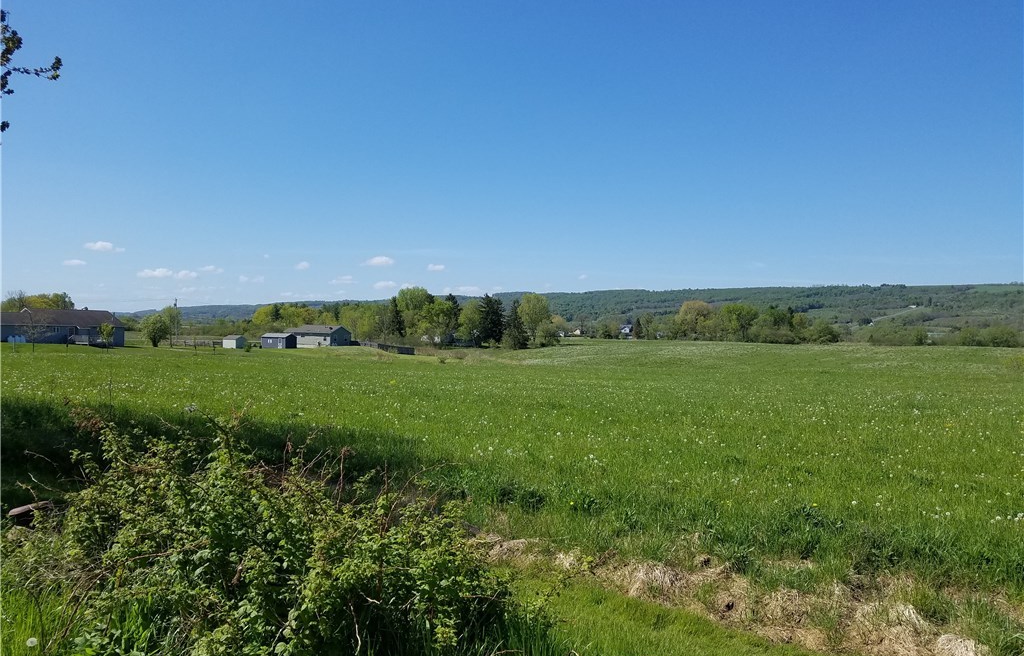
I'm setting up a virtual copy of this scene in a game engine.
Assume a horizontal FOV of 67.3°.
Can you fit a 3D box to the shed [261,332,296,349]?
[{"bbox_3d":[-43.827,2.443,145.000,6.000,2.810,3.200,0,0,24],"label":"shed"}]

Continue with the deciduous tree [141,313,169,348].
[{"bbox_3d":[-57.923,0.493,125.000,4.340,5.240,4.340,0,0,-25],"label":"deciduous tree"}]

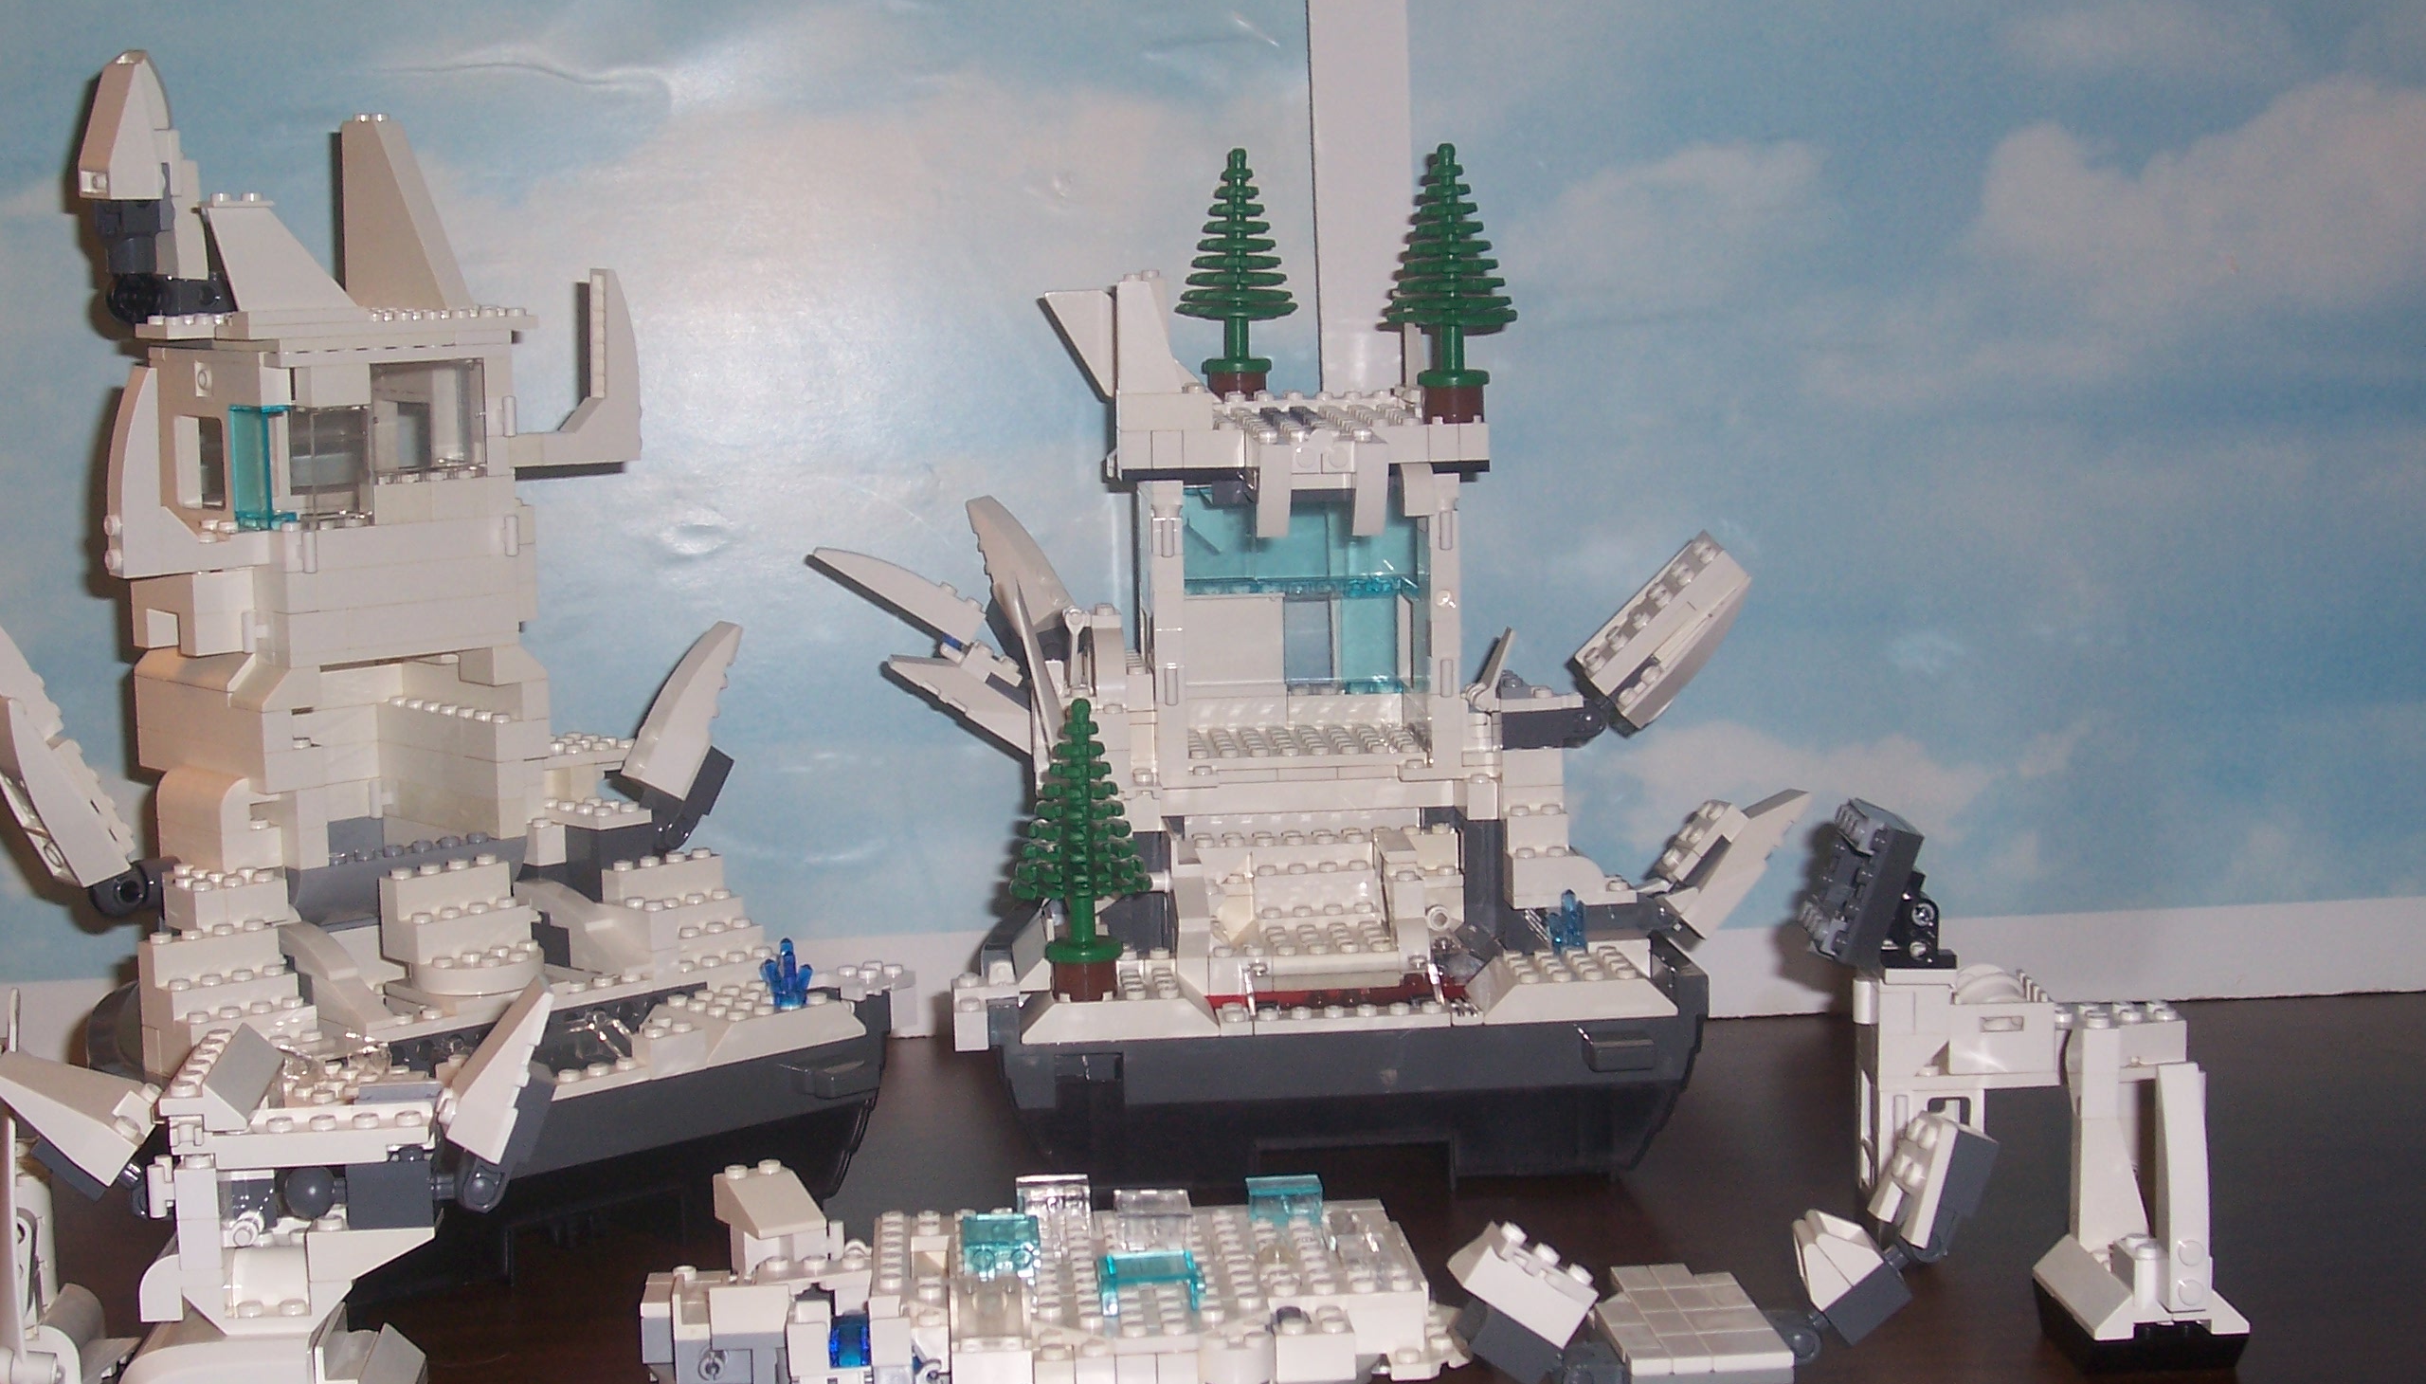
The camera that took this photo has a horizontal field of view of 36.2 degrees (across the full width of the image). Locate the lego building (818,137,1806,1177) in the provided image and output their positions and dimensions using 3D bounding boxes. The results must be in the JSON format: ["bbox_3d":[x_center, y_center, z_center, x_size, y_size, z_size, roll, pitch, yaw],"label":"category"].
[{"bbox_3d":[0.028,-0.015,0.963,0.262,0.252,0.168,-2,8,-4],"label":"lego building"}]

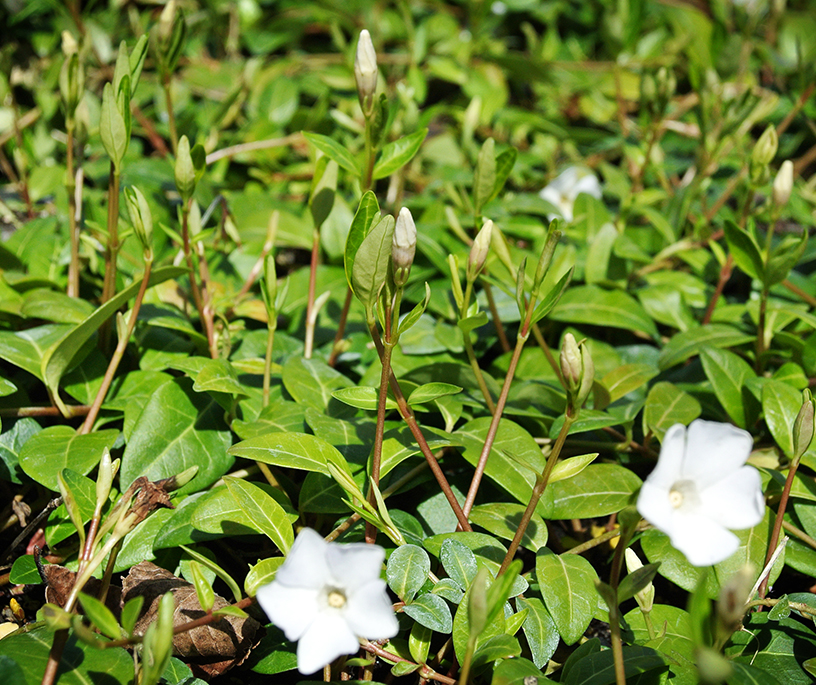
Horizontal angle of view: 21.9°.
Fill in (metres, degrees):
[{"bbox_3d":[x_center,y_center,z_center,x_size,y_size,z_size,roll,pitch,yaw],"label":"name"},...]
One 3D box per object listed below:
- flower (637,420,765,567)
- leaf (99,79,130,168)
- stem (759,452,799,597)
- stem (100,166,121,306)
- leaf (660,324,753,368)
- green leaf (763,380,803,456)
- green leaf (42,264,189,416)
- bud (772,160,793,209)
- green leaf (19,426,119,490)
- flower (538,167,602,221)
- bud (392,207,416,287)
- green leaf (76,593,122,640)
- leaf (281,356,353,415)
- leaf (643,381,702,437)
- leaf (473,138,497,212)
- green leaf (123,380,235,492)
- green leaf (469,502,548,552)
[{"bbox_3d":[0.062,0.032,0.447,0.029,0.031,0.012,-4,-15,-13],"label":"flower"},{"bbox_3d":[-0.090,-0.067,0.645,0.009,0.026,0.005,1,14,12],"label":"leaf"},{"bbox_3d":[0.085,0.041,0.480,0.002,0.034,0.002,14,17,0],"label":"stem"},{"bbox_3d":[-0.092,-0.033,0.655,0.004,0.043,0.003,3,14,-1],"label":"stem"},{"bbox_3d":[0.085,0.001,0.600,0.028,0.006,0.013,-11,31,-7],"label":"leaf"},{"bbox_3d":[0.098,0.020,0.550,0.011,0.022,0.004,-12,-27,-1],"label":"green leaf"},{"bbox_3d":[-0.082,-0.004,0.588,0.052,0.015,0.014,-46,0,-10],"label":"green leaf"},{"bbox_3d":[0.111,-0.047,0.625,0.005,0.015,0.005,15,12,-3],"label":"bud"},{"bbox_3d":[-0.089,0.031,0.555,0.025,0.005,0.026,7,37,5],"label":"green leaf"},{"bbox_3d":[0.065,-0.059,0.840,0.027,0.026,0.012,-4,-22,-14],"label":"flower"},{"bbox_3d":[-0.001,-0.023,0.500,0.006,0.019,0.006,1,13,0],"label":"bud"},{"bbox_3d":[-0.061,0.054,0.415,0.005,0.012,0.003,-42,3,-4],"label":"green leaf"},{"bbox_3d":[-0.026,0.012,0.595,0.018,0.004,0.024,-18,42,-12],"label":"leaf"},{"bbox_3d":[0.074,0.019,0.590,0.015,0.005,0.020,17,46,12],"label":"leaf"},{"bbox_3d":[0.024,-0.051,0.648,0.006,0.023,0.004,7,18,0],"label":"leaf"},{"bbox_3d":[-0.059,0.024,0.535,0.027,0.006,0.037,37,69,14],"label":"green leaf"},{"bbox_3d":[0.025,0.046,0.525,0.022,0.004,0.013,24,40,21],"label":"green leaf"}]

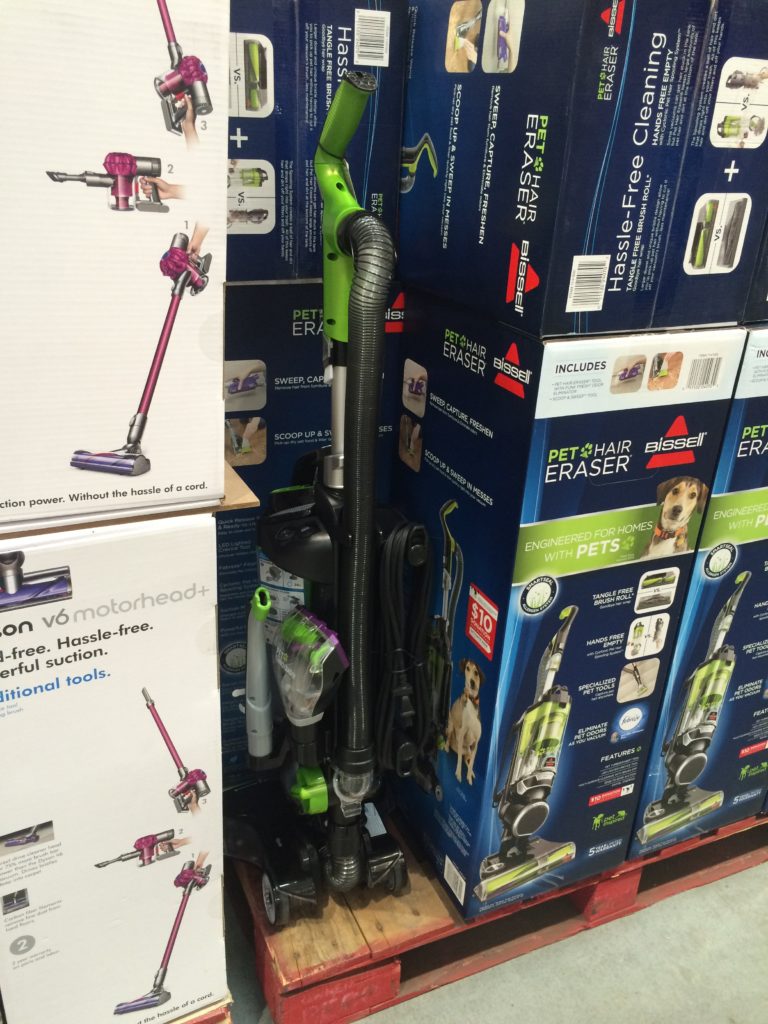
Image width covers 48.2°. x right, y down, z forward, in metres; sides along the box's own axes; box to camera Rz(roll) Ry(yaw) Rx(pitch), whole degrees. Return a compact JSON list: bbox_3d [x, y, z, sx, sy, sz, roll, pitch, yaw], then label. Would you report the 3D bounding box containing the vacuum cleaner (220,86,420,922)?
[{"bbox_3d":[-0.089,0.037,1.184,0.333,1.135,0.306,-8,27,-24],"label":"vacuum cleaner"}]

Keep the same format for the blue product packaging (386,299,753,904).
[{"bbox_3d":[0.217,0.131,1.319,0.305,0.888,0.333,-8,27,-24],"label":"blue product packaging"}]

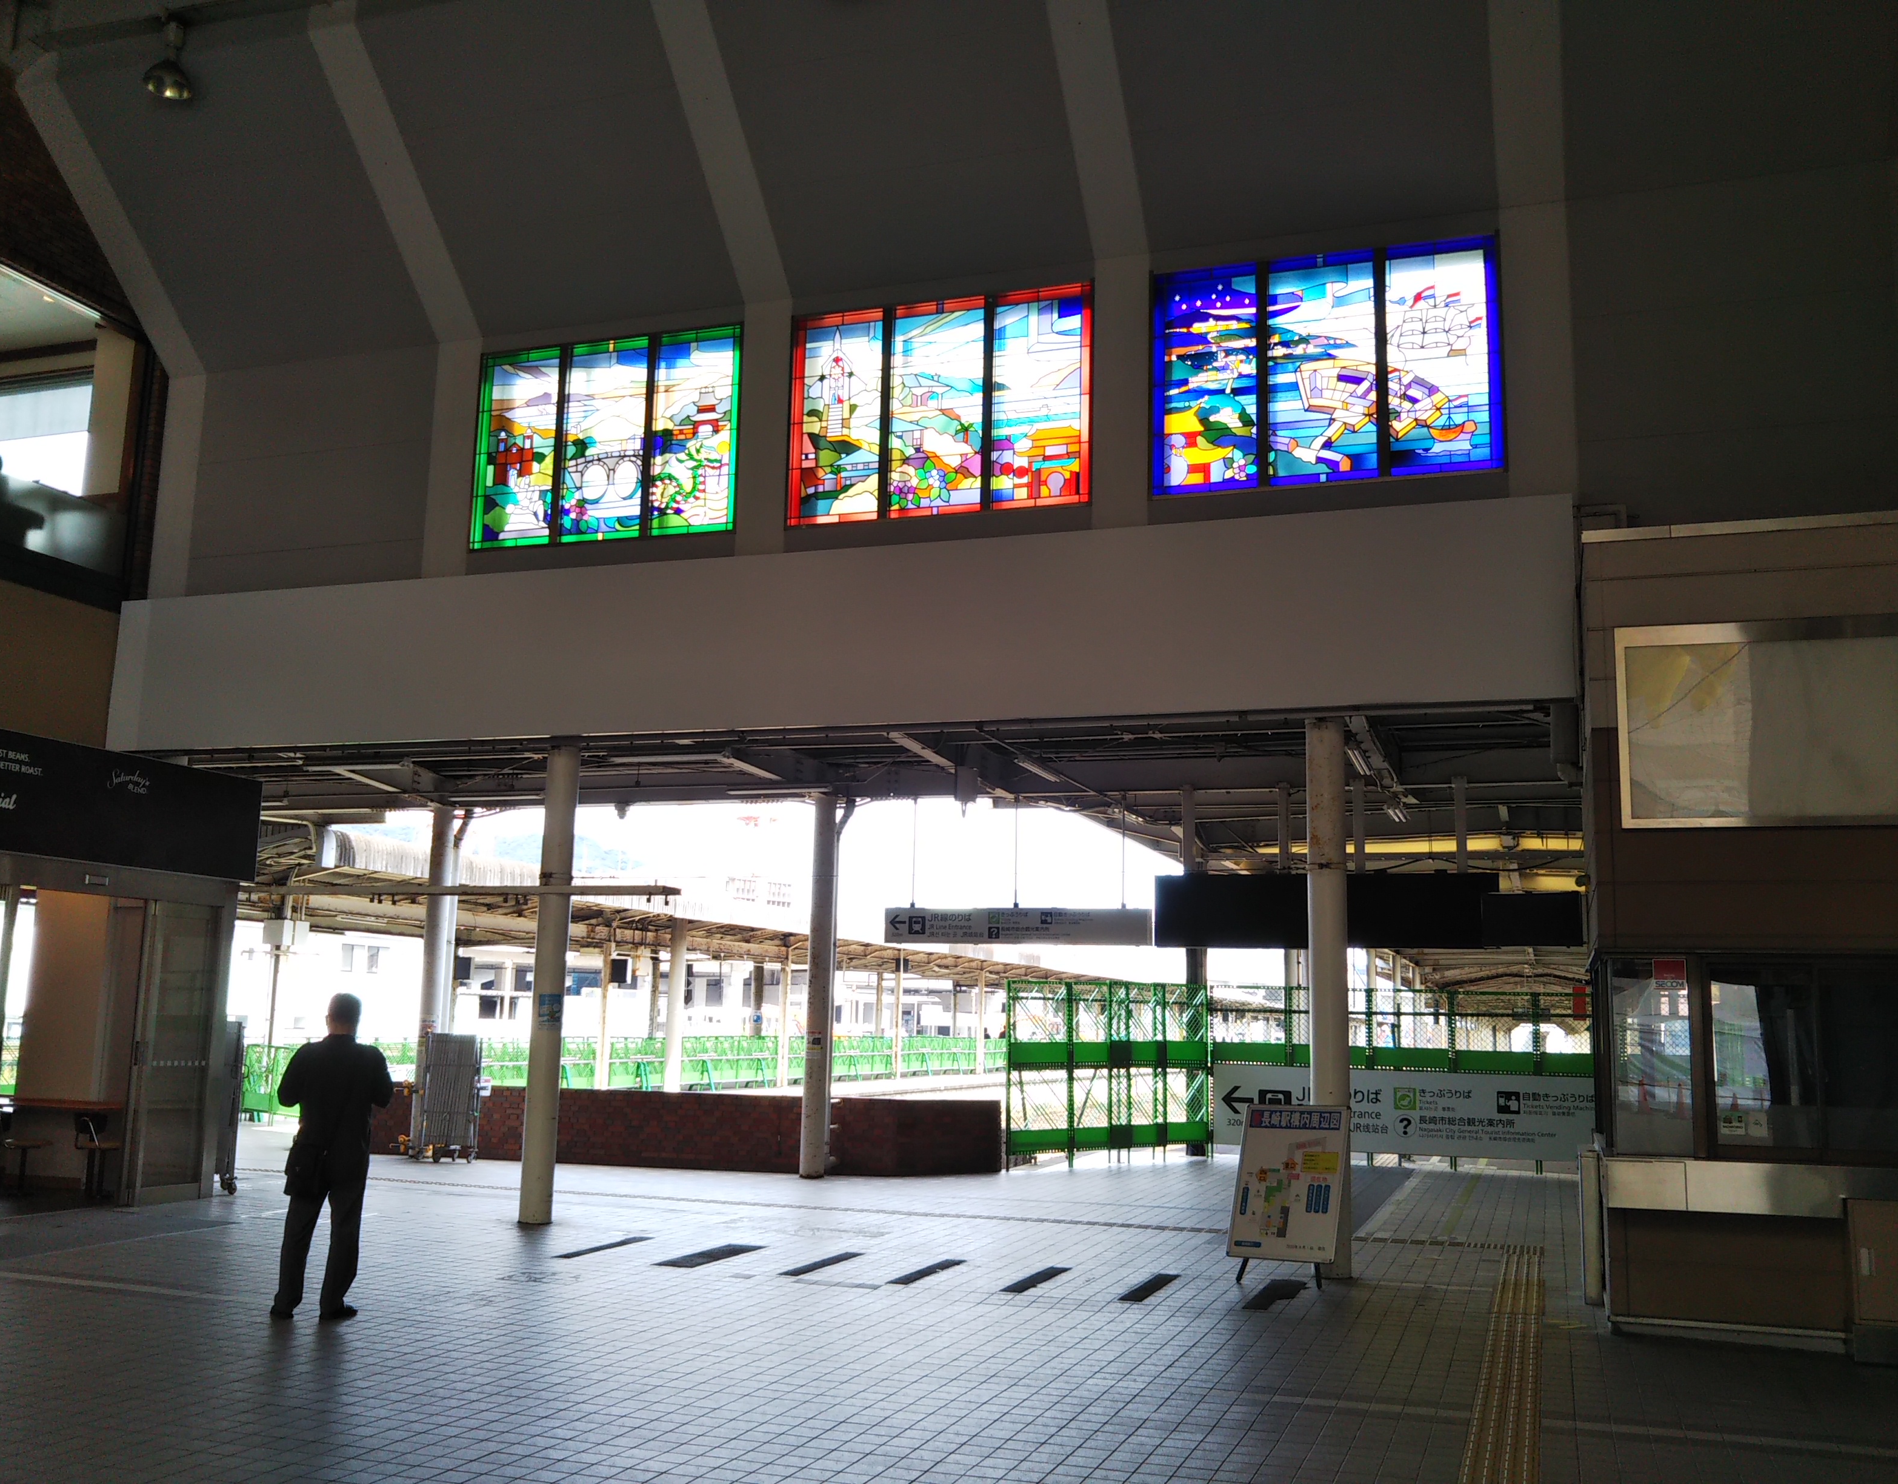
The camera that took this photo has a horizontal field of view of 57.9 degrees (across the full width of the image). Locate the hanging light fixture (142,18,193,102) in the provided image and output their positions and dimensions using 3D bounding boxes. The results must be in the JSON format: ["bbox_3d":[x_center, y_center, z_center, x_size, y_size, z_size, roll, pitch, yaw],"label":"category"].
[{"bbox_3d":[-6.578,-5.738,14.434,0.370,0.680,0.370,-2,-10,19],"label":"hanging light fixture"}]

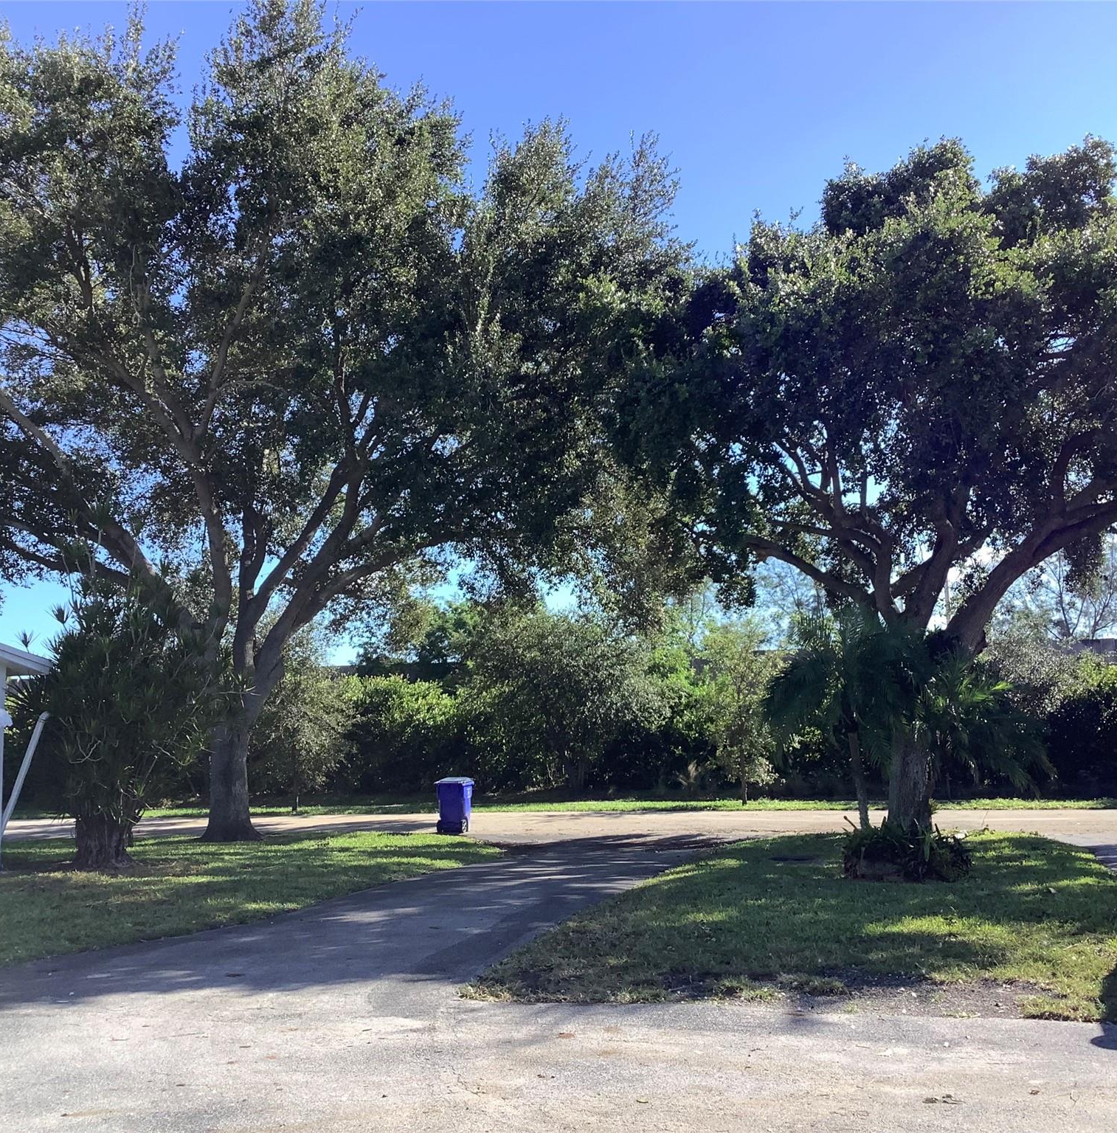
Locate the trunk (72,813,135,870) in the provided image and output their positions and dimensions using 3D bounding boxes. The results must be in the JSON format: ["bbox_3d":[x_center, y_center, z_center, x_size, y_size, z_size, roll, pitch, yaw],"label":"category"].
[{"bbox_3d":[-6.322,3.809,18.800,0.820,0.750,0.800,1,-8,-19],"label":"trunk"}]

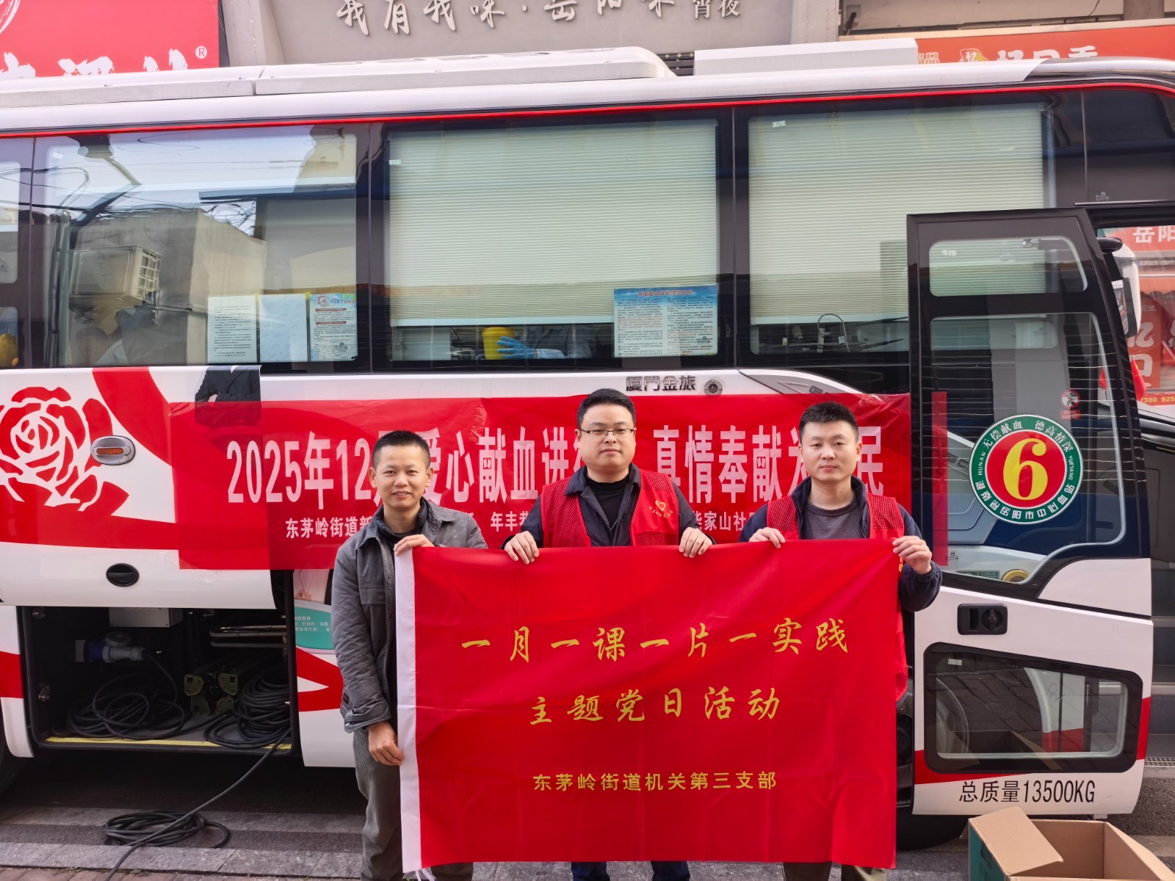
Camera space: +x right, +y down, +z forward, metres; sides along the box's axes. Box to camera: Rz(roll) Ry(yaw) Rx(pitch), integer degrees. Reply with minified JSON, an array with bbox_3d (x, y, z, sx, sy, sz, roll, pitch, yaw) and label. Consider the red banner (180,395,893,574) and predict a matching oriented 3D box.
[{"bbox_3d":[-0.192,0.180,3.342,3.156,0.712,0.050,0,0,5],"label":"red banner"}]

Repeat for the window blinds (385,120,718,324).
[{"bbox_3d":[-0.159,-0.913,3.475,1.417,0.852,0.050,0,-3,5],"label":"window blinds"}]

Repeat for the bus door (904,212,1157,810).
[{"bbox_3d":[1.611,0.261,3.034,0.830,2.170,0.180,0,-1,5],"label":"bus door"}]

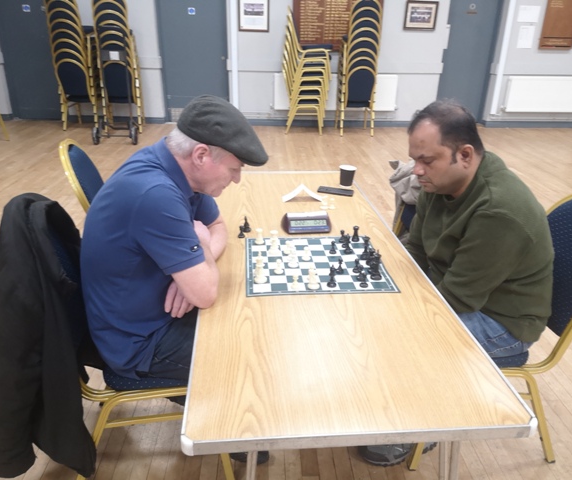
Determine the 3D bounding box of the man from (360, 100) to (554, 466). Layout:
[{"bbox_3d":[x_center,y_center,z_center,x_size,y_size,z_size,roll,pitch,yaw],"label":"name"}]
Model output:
[{"bbox_3d":[0.600,0.166,1.774,0.700,1.280,0.530,-1,23,-5],"label":"man"}]

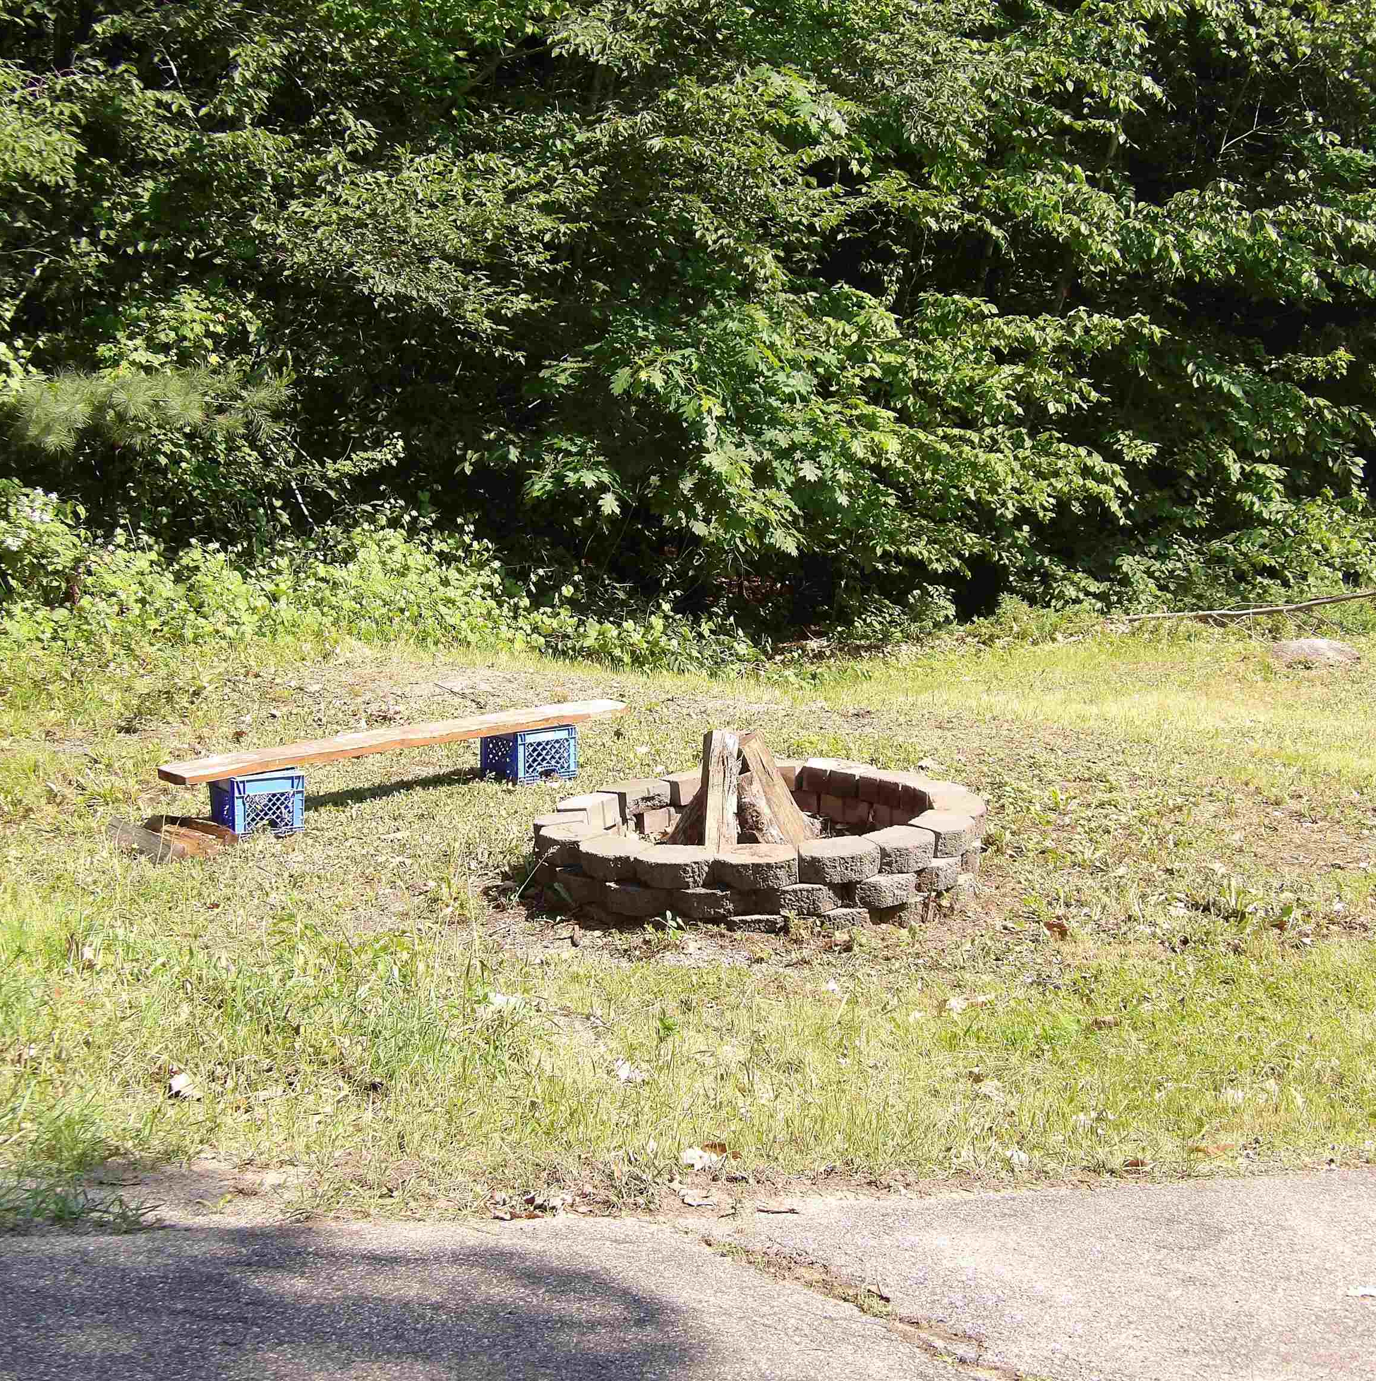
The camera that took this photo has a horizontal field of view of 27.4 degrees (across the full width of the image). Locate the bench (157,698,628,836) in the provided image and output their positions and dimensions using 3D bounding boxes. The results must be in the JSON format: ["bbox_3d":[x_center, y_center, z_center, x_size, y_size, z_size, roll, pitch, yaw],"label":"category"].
[{"bbox_3d":[-1.334,0.367,13.358,2.380,0.310,0.370,-9,11,-31],"label":"bench"}]

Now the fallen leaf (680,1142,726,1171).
[{"bbox_3d":[0.040,1.244,7.500,0.120,0.050,0.100,-1,7,0],"label":"fallen leaf"}]

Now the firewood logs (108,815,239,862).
[{"bbox_3d":[-2.271,0.654,12.450,0.360,0.100,0.580,-9,12,-33],"label":"firewood logs"}]

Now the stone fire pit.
[{"bbox_3d":[0.286,0.612,11.223,1.790,0.270,1.790,-3,10,0],"label":"stone fire pit"}]

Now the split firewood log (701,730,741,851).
[{"bbox_3d":[0.126,0.401,11.000,0.130,0.530,0.110,4,-9,-17],"label":"split firewood log"}]

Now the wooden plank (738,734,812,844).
[{"bbox_3d":[0.350,0.429,11.150,0.110,0.540,0.100,-18,-6,-14],"label":"wooden plank"}]

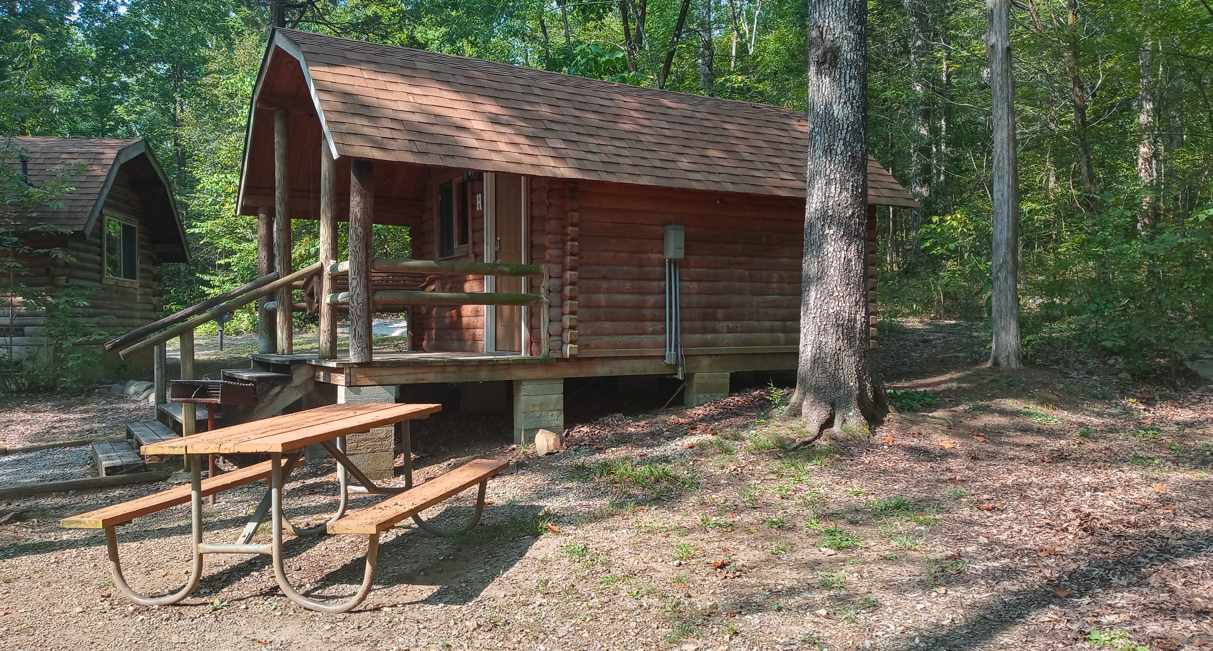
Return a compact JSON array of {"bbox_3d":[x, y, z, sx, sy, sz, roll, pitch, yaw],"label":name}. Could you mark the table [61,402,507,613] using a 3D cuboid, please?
[{"bbox_3d":[-1.557,0.906,5.269,1.600,0.779,1.830,-2,1,13],"label":"table"}]

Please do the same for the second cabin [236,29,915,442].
[{"bbox_3d":[-0.356,-0.821,10.801,6.338,3.910,3.977,0,0,-31],"label":"second cabin"}]

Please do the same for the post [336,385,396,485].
[{"bbox_3d":[-1.907,0.847,7.794,0.395,0.750,0.200,0,0,-31],"label":"post"}]

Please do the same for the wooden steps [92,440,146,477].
[{"bbox_3d":[-4.213,1.154,8.443,0.294,0.130,1.787,0,0,-31],"label":"wooden steps"}]

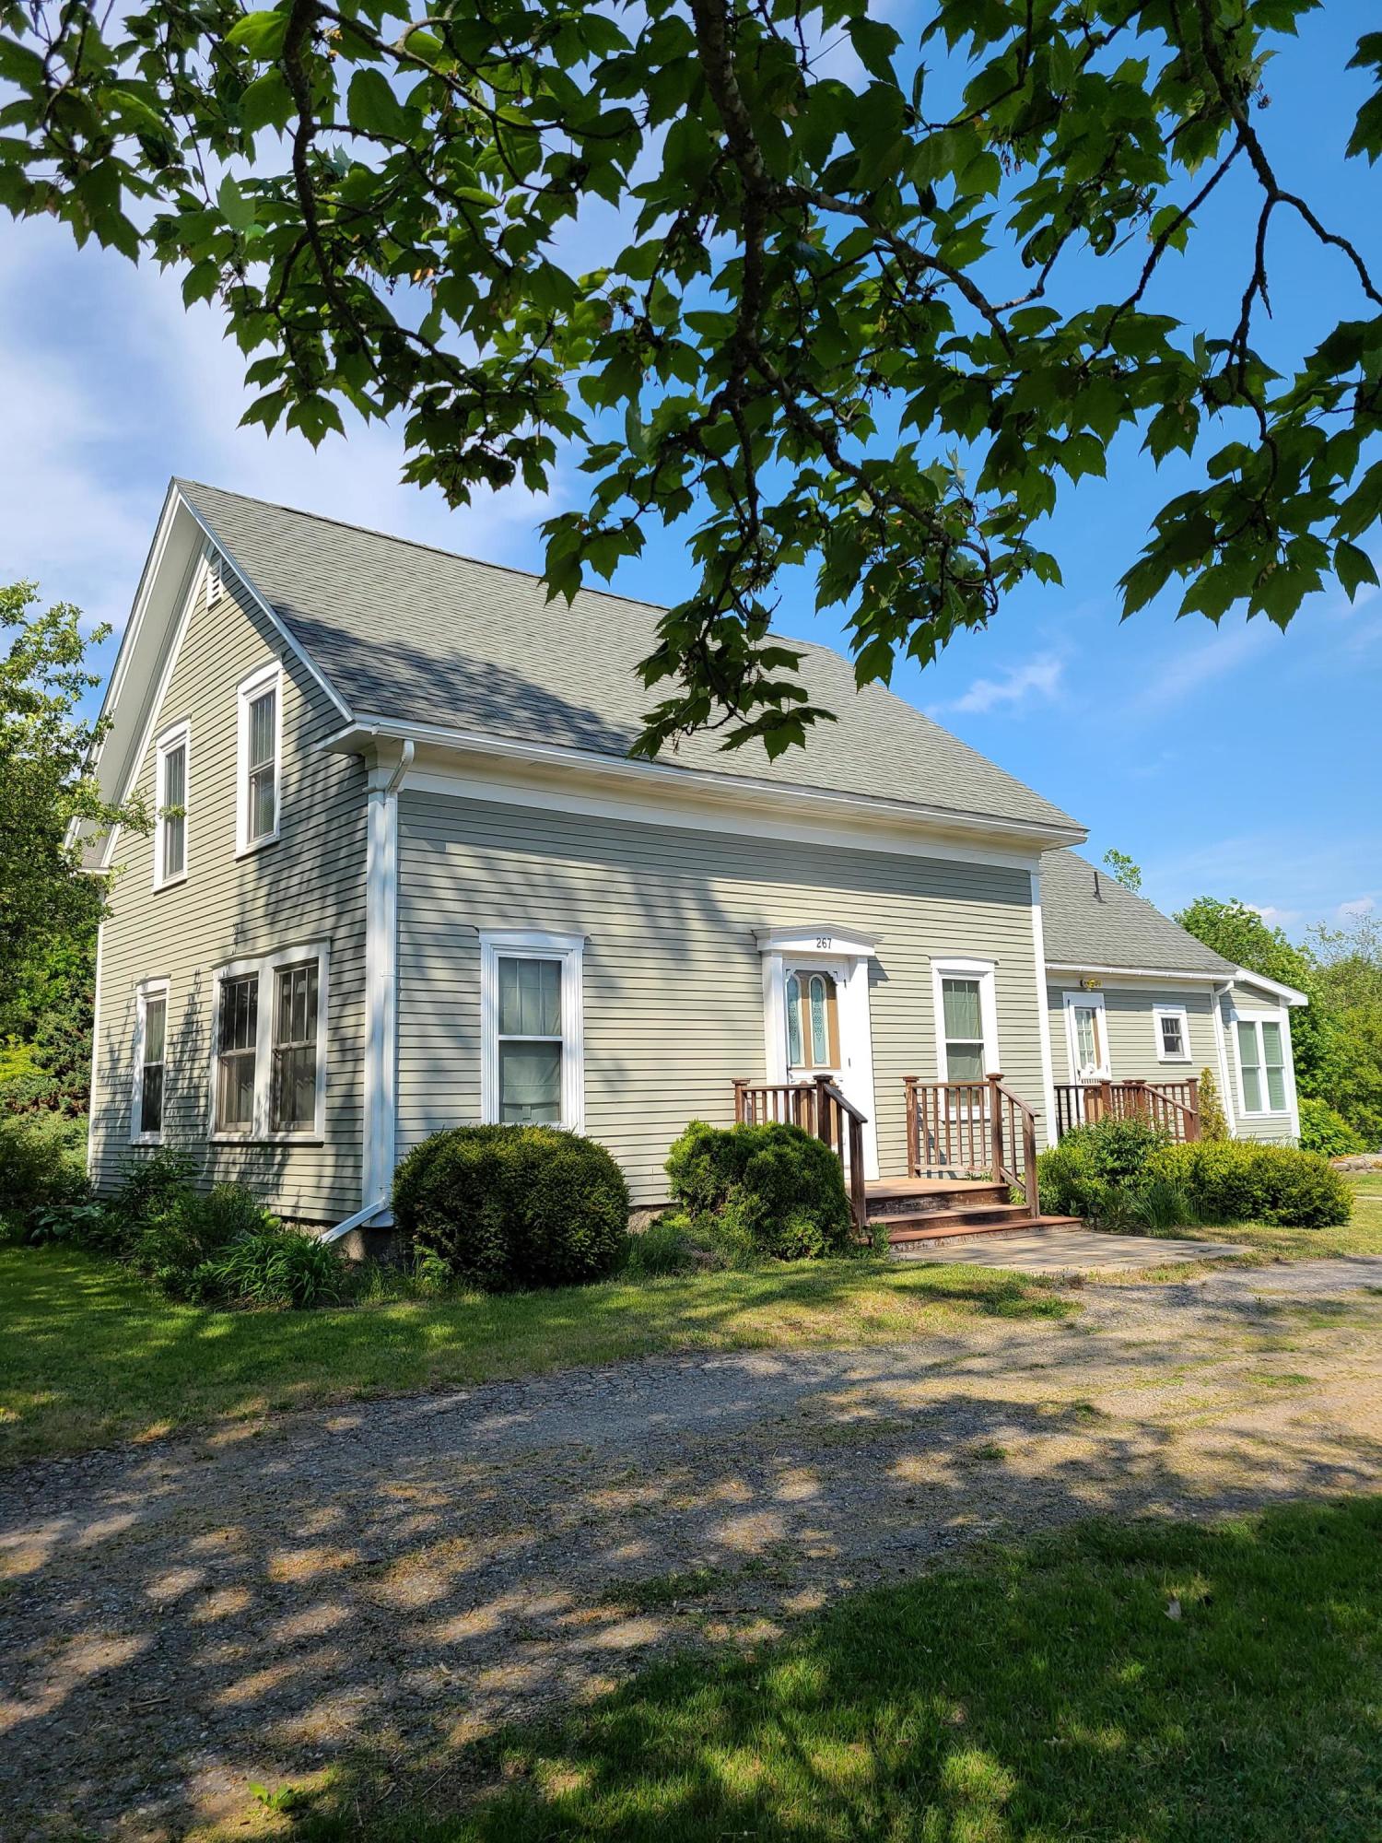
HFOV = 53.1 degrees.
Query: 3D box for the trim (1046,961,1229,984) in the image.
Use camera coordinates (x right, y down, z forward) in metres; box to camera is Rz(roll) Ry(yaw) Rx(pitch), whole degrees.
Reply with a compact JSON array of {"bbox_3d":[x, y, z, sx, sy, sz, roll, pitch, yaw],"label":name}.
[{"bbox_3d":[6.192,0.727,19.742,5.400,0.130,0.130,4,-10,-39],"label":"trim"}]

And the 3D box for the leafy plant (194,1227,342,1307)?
[{"bbox_3d":[-2.898,2.335,9.450,1.000,0.470,0.820,1,-8,-17],"label":"leafy plant"}]

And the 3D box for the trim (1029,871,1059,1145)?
[{"bbox_3d":[4.123,1.109,16.217,0.200,3.350,0.130,4,-10,-39],"label":"trim"}]

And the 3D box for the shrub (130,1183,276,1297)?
[{"bbox_3d":[-3.750,2.450,10.682,1.000,0.830,0.900,4,-10,-39],"label":"shrub"}]

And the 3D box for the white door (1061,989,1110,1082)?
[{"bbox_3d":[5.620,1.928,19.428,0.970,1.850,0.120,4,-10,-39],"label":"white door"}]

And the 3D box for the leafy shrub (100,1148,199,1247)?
[{"bbox_3d":[-5.223,2.679,13.323,0.870,0.860,0.800,1,-8,-21],"label":"leafy shrub"}]

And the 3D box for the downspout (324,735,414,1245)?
[{"bbox_3d":[-2.345,0.543,10.416,0.706,3.783,0.490,4,-10,-39],"label":"downspout"}]

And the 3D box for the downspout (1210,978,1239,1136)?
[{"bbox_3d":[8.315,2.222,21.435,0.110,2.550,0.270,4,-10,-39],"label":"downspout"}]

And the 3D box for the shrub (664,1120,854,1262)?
[{"bbox_3d":[0.578,2.152,11.402,1.548,1.176,1.470,-2,-7,0],"label":"shrub"}]

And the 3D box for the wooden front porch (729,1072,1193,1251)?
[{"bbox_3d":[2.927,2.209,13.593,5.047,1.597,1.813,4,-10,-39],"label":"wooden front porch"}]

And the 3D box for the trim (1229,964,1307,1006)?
[{"bbox_3d":[8.802,1.019,21.359,2.156,0.529,0.343,4,-10,-39],"label":"trim"}]

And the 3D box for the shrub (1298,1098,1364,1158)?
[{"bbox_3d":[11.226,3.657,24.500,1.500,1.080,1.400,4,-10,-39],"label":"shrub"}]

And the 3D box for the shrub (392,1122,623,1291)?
[{"bbox_3d":[-1.308,2.021,10.078,1.627,1.156,1.568,-2,-7,0],"label":"shrub"}]

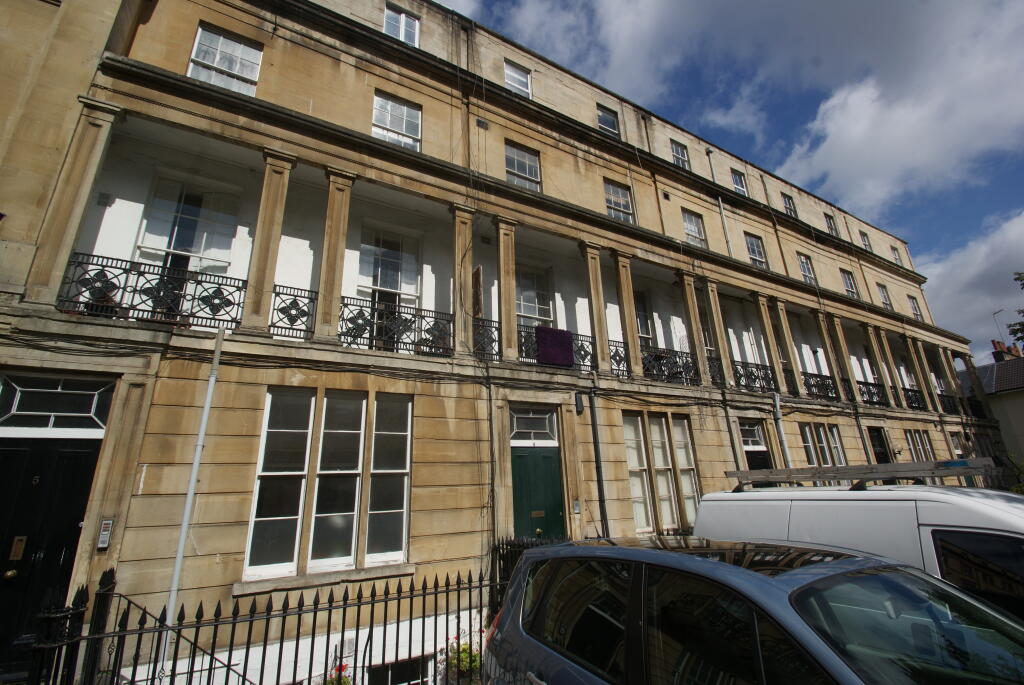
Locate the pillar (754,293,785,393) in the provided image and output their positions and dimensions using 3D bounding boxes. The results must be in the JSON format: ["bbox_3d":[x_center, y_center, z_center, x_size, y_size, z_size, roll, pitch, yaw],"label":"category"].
[{"bbox_3d":[7.492,0.016,12.401,0.449,3.016,0.270,8,-20,-27],"label":"pillar"}]

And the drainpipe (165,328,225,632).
[{"bbox_3d":[-3.663,1.571,4.925,0.110,3.629,0.110,7,-19,-28],"label":"drainpipe"}]

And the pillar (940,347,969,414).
[{"bbox_3d":[17.979,1.581,17.547,0.370,2.872,0.240,7,-19,-28],"label":"pillar"}]

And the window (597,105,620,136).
[{"bbox_3d":[3.006,-6.674,13.181,0.824,1.340,0.130,8,-20,-27],"label":"window"}]

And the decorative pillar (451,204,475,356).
[{"bbox_3d":[-0.877,-1.137,7.698,0.370,2.905,0.240,7,-19,-28],"label":"decorative pillar"}]

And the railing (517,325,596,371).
[{"bbox_3d":[0.898,0.128,8.310,1.840,0.730,0.060,7,-19,-28],"label":"railing"}]

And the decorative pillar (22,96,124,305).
[{"bbox_3d":[-5.688,-1.831,5.567,0.460,3.010,0.380,8,-20,-28],"label":"decorative pillar"}]

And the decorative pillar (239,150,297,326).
[{"bbox_3d":[-3.755,-1.560,6.593,0.430,3.010,0.330,8,-20,-28],"label":"decorative pillar"}]

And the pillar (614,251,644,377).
[{"bbox_3d":[2.707,-0.661,9.904,0.449,3.016,0.270,8,-20,-27],"label":"pillar"}]

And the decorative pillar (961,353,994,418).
[{"bbox_3d":[21.513,2.001,19.716,0.449,3.016,0.270,8,-20,-27],"label":"decorative pillar"}]

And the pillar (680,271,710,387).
[{"bbox_3d":[4.687,-0.381,10.938,0.449,3.016,0.270,8,-20,-27],"label":"pillar"}]

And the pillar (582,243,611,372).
[{"bbox_3d":[1.820,-0.757,9.110,0.370,2.953,0.240,7,-19,-28],"label":"pillar"}]

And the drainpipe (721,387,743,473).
[{"bbox_3d":[5.382,3.025,10.155,0.120,3.900,0.130,8,-20,-28],"label":"drainpipe"}]

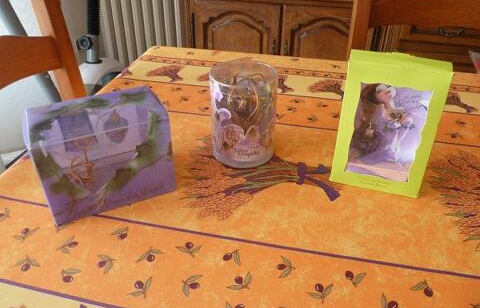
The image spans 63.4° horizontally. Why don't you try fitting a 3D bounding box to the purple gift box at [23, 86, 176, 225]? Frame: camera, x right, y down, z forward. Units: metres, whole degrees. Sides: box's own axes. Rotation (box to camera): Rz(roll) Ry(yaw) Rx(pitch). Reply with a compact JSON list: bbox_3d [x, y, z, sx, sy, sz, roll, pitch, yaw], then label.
[{"bbox_3d":[-0.186,-0.005,0.530,0.164,0.121,0.105,-15,38,-21],"label":"purple gift box"}]

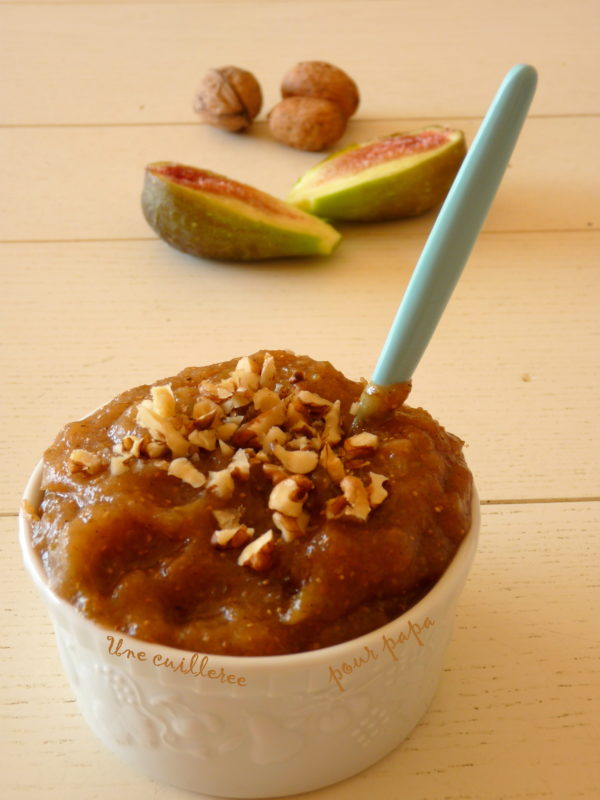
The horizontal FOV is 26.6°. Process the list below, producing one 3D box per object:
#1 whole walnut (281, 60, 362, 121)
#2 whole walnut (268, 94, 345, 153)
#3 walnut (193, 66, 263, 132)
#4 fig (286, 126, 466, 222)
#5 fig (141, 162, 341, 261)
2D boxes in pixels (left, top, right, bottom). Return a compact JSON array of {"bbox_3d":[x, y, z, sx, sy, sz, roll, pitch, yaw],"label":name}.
[{"bbox_3d":[0.009,-0.130,0.535,0.027,0.026,0.038,-29,45,-34],"label":"whole walnut"},{"bbox_3d":[0.004,-0.112,0.513,0.032,0.022,0.024,9,37,13],"label":"whole walnut"},{"bbox_3d":[-0.029,-0.125,0.529,0.028,0.026,0.032,-6,36,-9],"label":"walnut"},{"bbox_3d":[0.025,-0.078,0.456,0.045,0.034,0.072,29,45,34],"label":"fig"},{"bbox_3d":[-0.020,-0.063,0.435,0.070,0.034,0.042,16,38,21],"label":"fig"}]

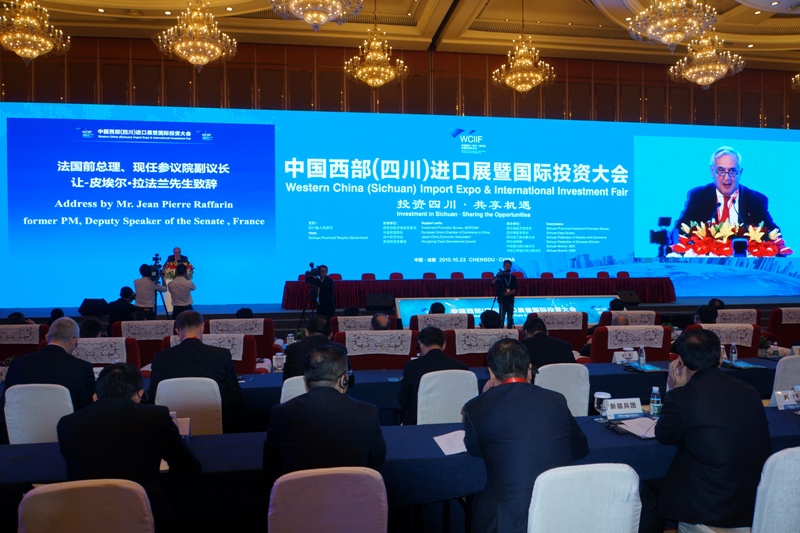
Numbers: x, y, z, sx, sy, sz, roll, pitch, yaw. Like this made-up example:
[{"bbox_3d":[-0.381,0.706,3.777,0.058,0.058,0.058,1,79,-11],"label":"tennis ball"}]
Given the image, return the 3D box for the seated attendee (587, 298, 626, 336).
[{"bbox_3d":[2.890,1.015,8.350,0.580,1.200,0.800,0,0,-9],"label":"seated attendee"}]

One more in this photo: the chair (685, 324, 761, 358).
[{"bbox_3d":[3.376,1.084,6.731,0.900,1.020,0.800,0,1,-9],"label":"chair"}]

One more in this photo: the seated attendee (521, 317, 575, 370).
[{"bbox_3d":[1.135,1.029,4.780,0.540,1.250,0.750,0,0,-9],"label":"seated attendee"}]

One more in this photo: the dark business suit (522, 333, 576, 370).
[{"bbox_3d":[1.155,0.860,4.680,0.520,0.690,0.430,0,0,-9],"label":"dark business suit"}]

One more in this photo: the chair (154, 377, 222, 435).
[{"bbox_3d":[-1.399,1.182,4.117,0.450,0.930,0.550,0,1,-10],"label":"chair"}]

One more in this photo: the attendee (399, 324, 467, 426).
[{"bbox_3d":[0.185,1.033,4.638,0.560,1.200,0.880,0,1,-9],"label":"attendee"}]

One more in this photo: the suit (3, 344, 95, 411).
[{"bbox_3d":[-2.470,0.889,4.260,0.560,0.680,0.420,0,0,-9],"label":"suit"}]

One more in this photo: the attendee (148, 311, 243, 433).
[{"bbox_3d":[-1.397,0.974,4.338,0.580,1.340,0.850,0,1,-9],"label":"attendee"}]

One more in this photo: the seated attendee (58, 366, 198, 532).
[{"bbox_3d":[-1.102,1.026,2.578,0.560,1.270,0.780,0,1,-10],"label":"seated attendee"}]

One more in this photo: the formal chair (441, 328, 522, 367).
[{"bbox_3d":[0.762,1.103,6.293,0.900,1.020,0.800,0,1,-9],"label":"formal chair"}]

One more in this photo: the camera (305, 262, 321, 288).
[{"bbox_3d":[-1.546,0.138,10.600,0.230,0.430,0.420,0,1,40],"label":"camera"}]

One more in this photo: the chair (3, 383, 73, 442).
[{"bbox_3d":[-2.440,1.219,4.240,0.460,0.920,0.560,0,0,-9],"label":"chair"}]

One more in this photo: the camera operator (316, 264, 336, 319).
[{"bbox_3d":[-1.380,0.785,11.200,0.500,1.660,0.520,-1,1,-37],"label":"camera operator"}]

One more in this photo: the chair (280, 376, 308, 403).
[{"bbox_3d":[-0.615,1.176,4.217,0.450,0.930,0.550,0,1,-9],"label":"chair"}]

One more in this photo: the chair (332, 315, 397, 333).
[{"bbox_3d":[-0.494,1.095,7.753,0.900,1.020,0.800,0,1,-9],"label":"chair"}]

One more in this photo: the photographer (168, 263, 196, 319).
[{"bbox_3d":[-3.740,0.759,10.330,0.500,1.680,0.420,-1,1,-18],"label":"photographer"}]

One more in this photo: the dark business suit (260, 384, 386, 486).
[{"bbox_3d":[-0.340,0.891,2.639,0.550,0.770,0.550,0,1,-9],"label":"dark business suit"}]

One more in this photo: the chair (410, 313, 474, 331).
[{"bbox_3d":[0.447,1.092,7.575,0.770,1.020,0.780,0,1,-9],"label":"chair"}]

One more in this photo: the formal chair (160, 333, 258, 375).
[{"bbox_3d":[-1.830,1.146,5.950,0.870,1.030,0.820,0,0,-9],"label":"formal chair"}]

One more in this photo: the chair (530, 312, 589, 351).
[{"bbox_3d":[1.998,1.077,8.170,0.900,1.020,0.800,0,1,-9],"label":"chair"}]

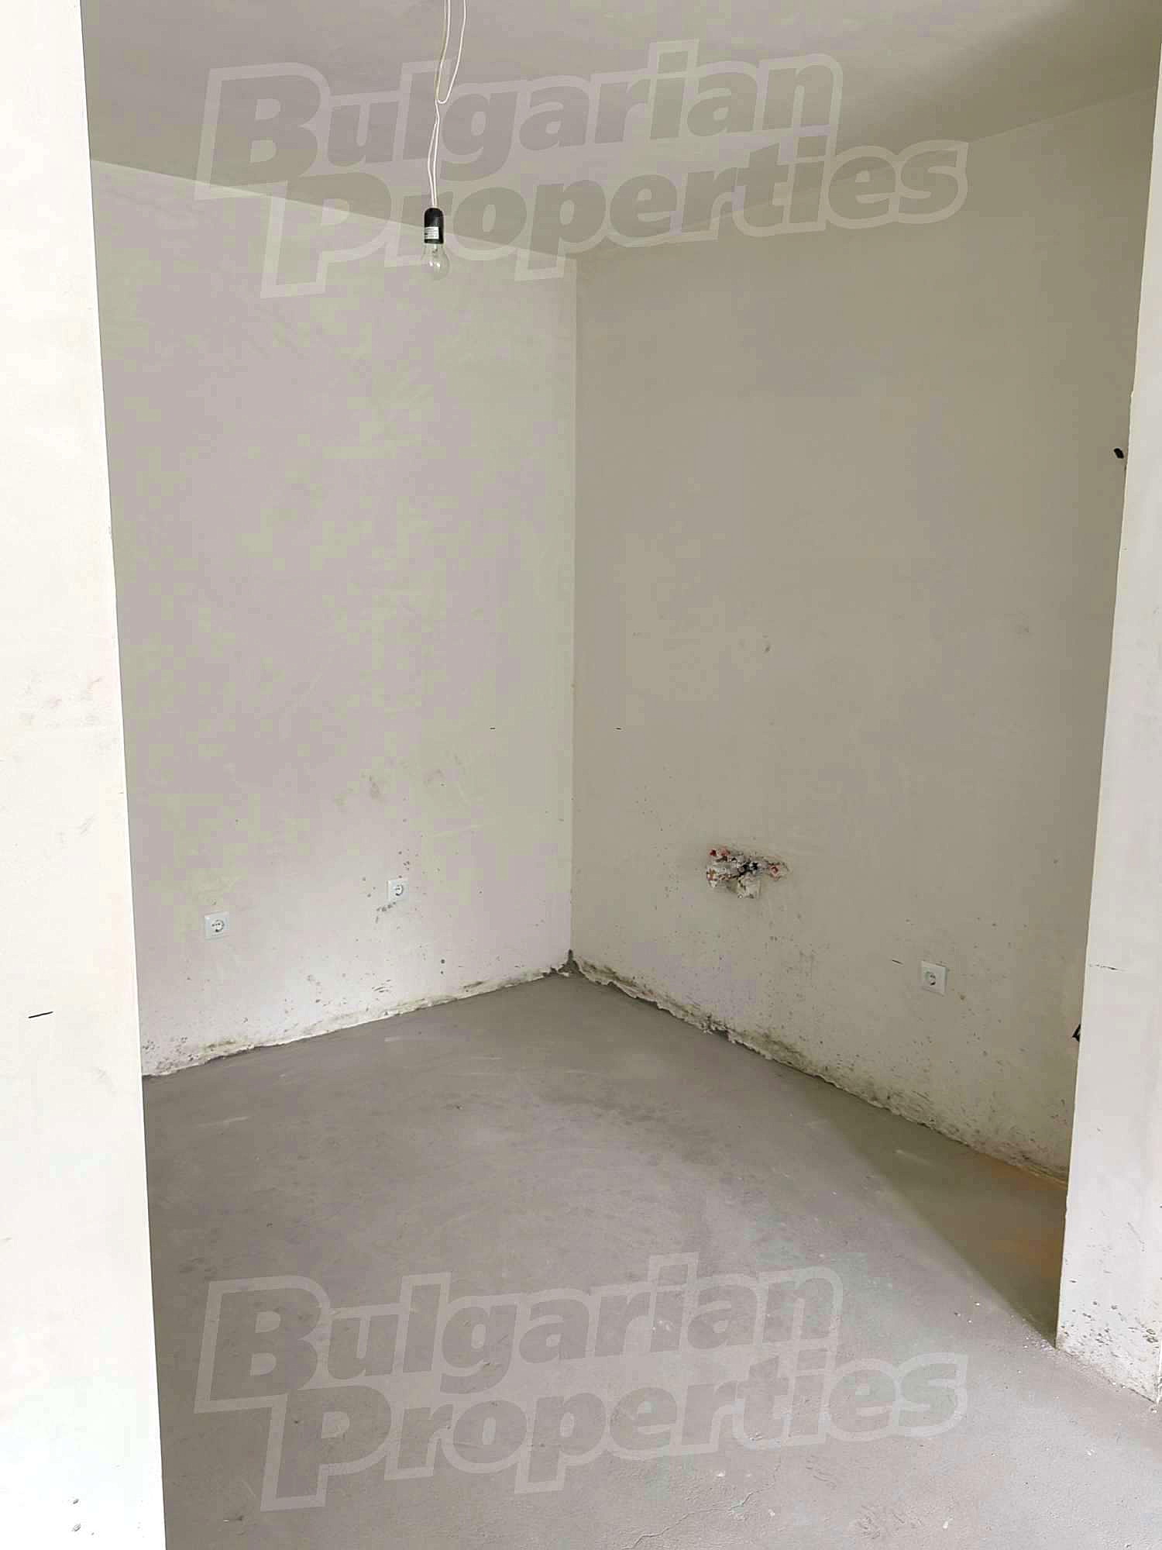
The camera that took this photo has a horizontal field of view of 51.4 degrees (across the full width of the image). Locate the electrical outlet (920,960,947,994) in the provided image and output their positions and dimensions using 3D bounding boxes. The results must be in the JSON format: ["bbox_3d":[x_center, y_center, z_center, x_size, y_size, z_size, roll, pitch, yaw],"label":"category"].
[{"bbox_3d":[1.020,0.591,3.504,0.014,0.081,0.081,-7,13,-38],"label":"electrical outlet"}]

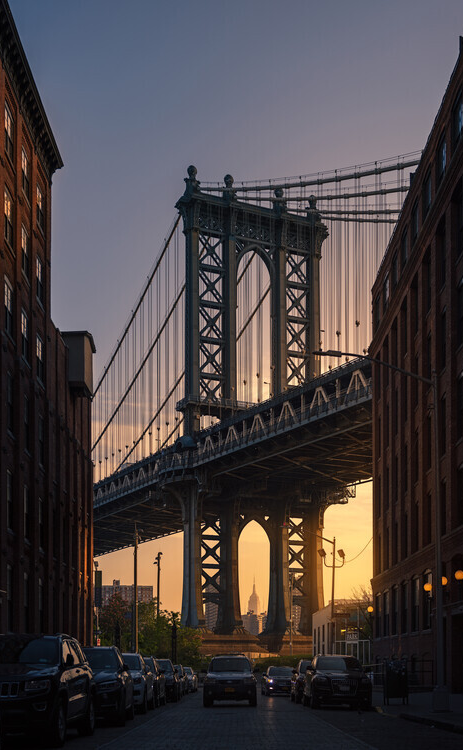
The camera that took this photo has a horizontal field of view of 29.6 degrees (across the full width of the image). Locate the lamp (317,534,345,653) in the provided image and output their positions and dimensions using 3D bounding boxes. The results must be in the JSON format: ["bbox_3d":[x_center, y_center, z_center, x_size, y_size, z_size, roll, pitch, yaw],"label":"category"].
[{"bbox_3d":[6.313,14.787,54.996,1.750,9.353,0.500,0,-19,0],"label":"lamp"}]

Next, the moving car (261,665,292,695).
[{"bbox_3d":[2.620,15.464,44.433,1.840,1.460,4.750,0,-19,-1],"label":"moving car"}]

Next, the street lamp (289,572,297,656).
[{"bbox_3d":[5.230,21.484,74.457,0.700,9.110,0.400,0,-19,0],"label":"street lamp"}]

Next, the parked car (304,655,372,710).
[{"bbox_3d":[3.540,10.395,29.775,1.950,1.720,4.900,0,-19,1],"label":"parked car"}]

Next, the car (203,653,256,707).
[{"bbox_3d":[-0.030,10.955,31.480,1.800,1.750,4.430,0,-19,1],"label":"car"}]

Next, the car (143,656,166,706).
[{"bbox_3d":[-3.470,11.549,32.975,1.830,1.720,4.500,0,-19,1],"label":"car"}]

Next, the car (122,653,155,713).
[{"bbox_3d":[-3.490,9.783,27.881,1.900,1.760,4.750,0,-19,1],"label":"car"}]

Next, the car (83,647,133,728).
[{"bbox_3d":[-3.450,7.803,22.036,1.920,1.790,4.800,0,-19,-1],"label":"car"}]

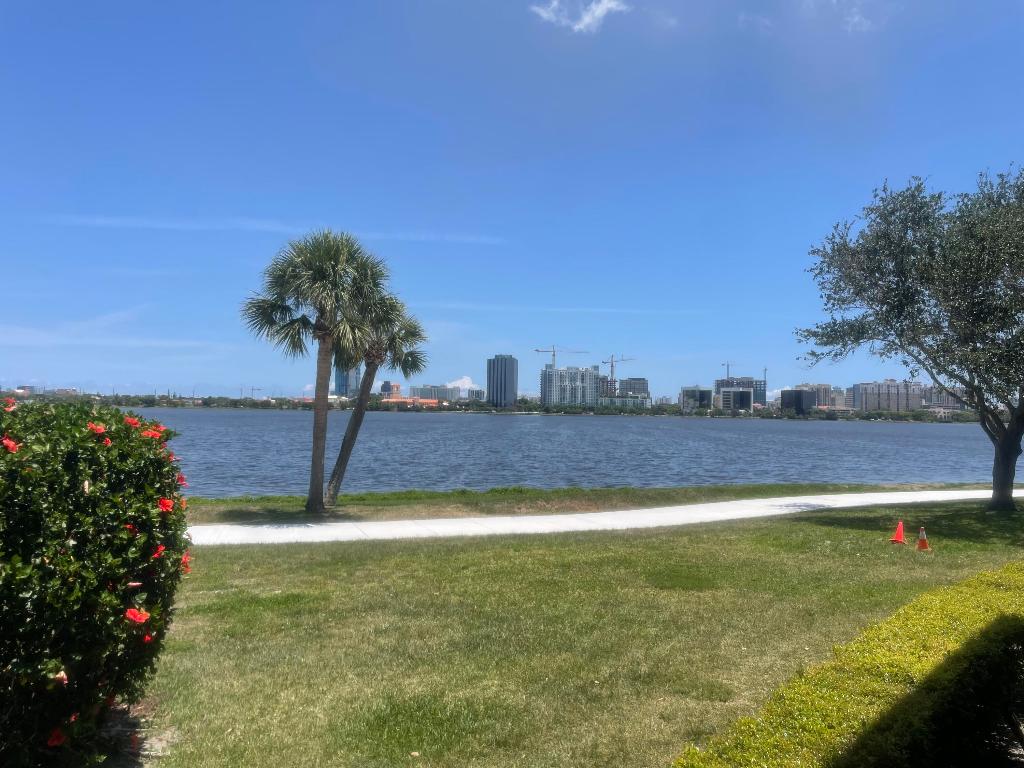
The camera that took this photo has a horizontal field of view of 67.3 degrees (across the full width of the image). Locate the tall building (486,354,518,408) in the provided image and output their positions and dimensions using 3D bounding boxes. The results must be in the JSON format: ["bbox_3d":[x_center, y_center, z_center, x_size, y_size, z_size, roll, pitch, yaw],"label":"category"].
[{"bbox_3d":[-10.890,1.460,946.260,33.500,69.900,29.000,0,-2,7],"label":"tall building"}]

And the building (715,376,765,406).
[{"bbox_3d":[344.980,19.690,1161.030,72.000,57.450,40.000,0,-2,13],"label":"building"}]

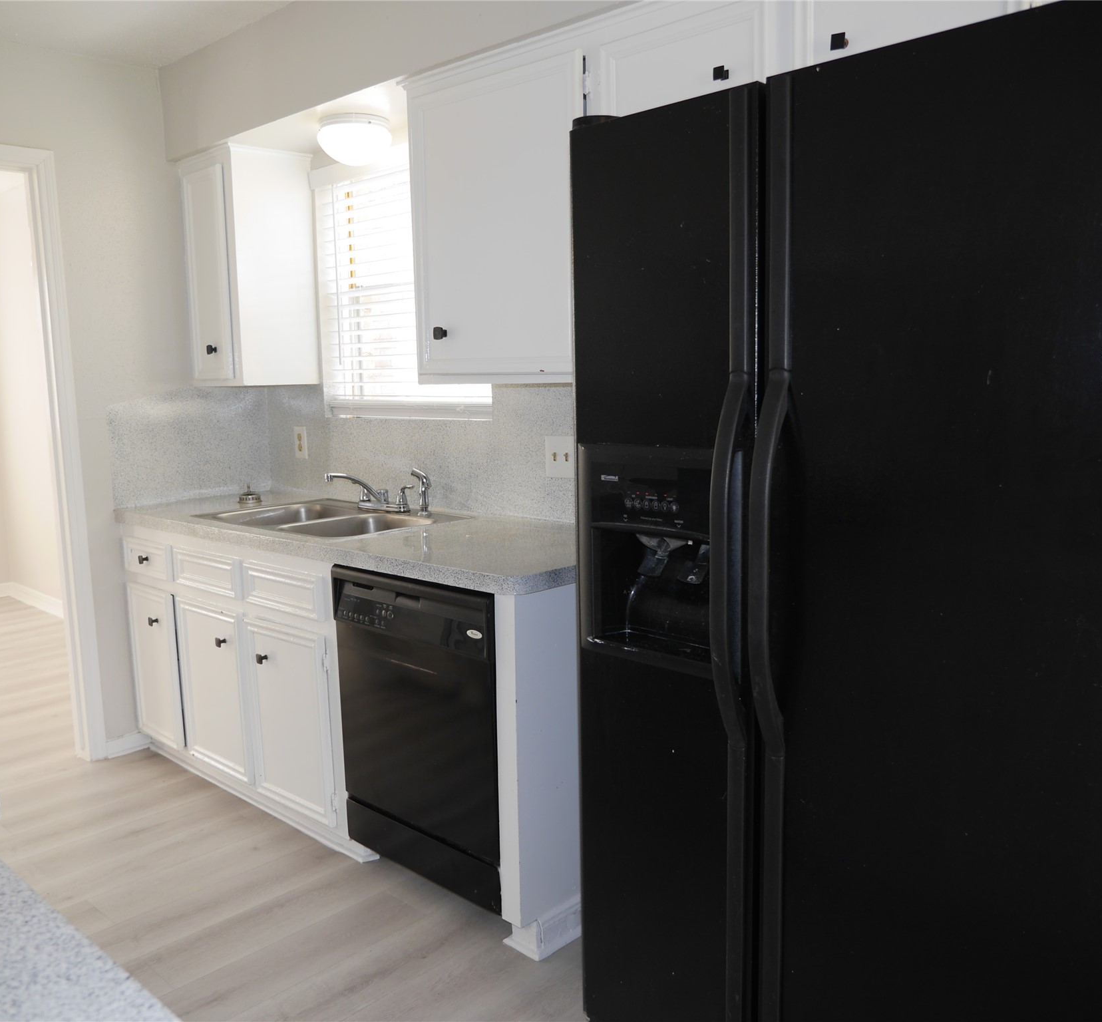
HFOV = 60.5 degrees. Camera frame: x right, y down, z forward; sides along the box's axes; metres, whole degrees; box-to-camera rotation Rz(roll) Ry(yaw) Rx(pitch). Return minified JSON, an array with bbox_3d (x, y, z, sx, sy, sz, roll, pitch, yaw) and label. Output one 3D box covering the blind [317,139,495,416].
[{"bbox_3d":[-0.515,-0.749,3.119,0.865,0.855,0.065,6,11,42],"label":"blind"}]

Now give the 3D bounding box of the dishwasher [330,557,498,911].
[{"bbox_3d":[-0.149,0.531,2.567,0.612,0.832,0.598,6,11,42],"label":"dishwasher"}]

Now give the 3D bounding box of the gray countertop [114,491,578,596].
[{"bbox_3d":[-0.595,0.050,2.919,1.999,0.038,0.627,6,11,42],"label":"gray countertop"}]

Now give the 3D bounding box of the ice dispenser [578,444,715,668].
[{"bbox_3d":[0.197,0.078,1.708,0.305,0.394,0.110,6,11,42],"label":"ice dispenser"}]

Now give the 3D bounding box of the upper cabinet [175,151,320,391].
[{"bbox_3d":[-1.109,-0.865,3.458,0.369,0.806,0.320,6,11,42],"label":"upper cabinet"}]

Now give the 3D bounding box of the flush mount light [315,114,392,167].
[{"bbox_3d":[-0.605,-1.142,2.935,0.234,0.128,0.234,-1,8,0],"label":"flush mount light"}]

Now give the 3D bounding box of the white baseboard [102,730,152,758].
[{"bbox_3d":[-1.547,0.856,3.449,0.017,0.072,0.168,6,11,42],"label":"white baseboard"}]

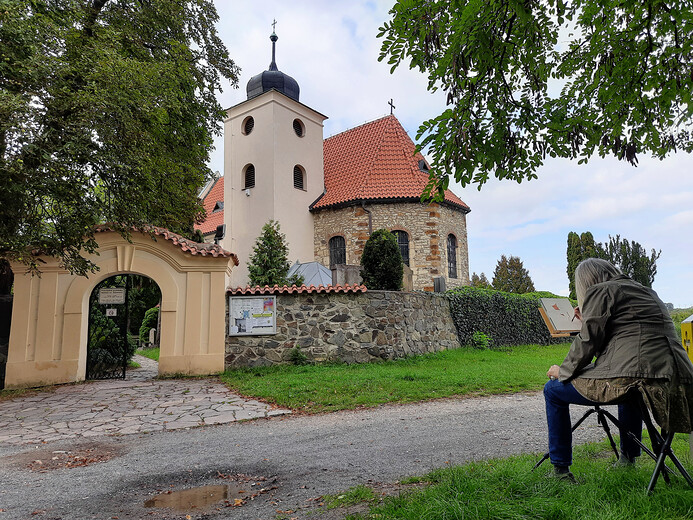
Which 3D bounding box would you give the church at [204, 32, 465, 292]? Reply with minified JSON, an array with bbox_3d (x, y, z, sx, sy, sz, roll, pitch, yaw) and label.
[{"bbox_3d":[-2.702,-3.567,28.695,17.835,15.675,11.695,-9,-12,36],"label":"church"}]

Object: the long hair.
[{"bbox_3d":[1.284,0.125,2.550,0.210,0.270,0.230,2,-10,-22],"label":"long hair"}]

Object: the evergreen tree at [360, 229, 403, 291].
[{"bbox_3d":[0.992,0.377,13.389,1.130,2.503,1.130,-2,-10,0],"label":"evergreen tree"}]

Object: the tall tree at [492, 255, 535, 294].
[{"bbox_3d":[12.768,2.341,37.528,3.100,5.600,3.000,-2,-10,0],"label":"tall tree"}]

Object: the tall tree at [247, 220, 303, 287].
[{"bbox_3d":[-2.122,0.345,14.048,1.450,2.992,1.400,-2,-10,0],"label":"tall tree"}]

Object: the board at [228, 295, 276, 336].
[{"bbox_3d":[-2.148,1.268,11.441,1.050,0.890,0.090,0,-10,-10],"label":"board"}]

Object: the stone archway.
[{"bbox_3d":[-4.913,0.876,11.145,4.764,3.501,0.850,0,-10,-10],"label":"stone archway"}]

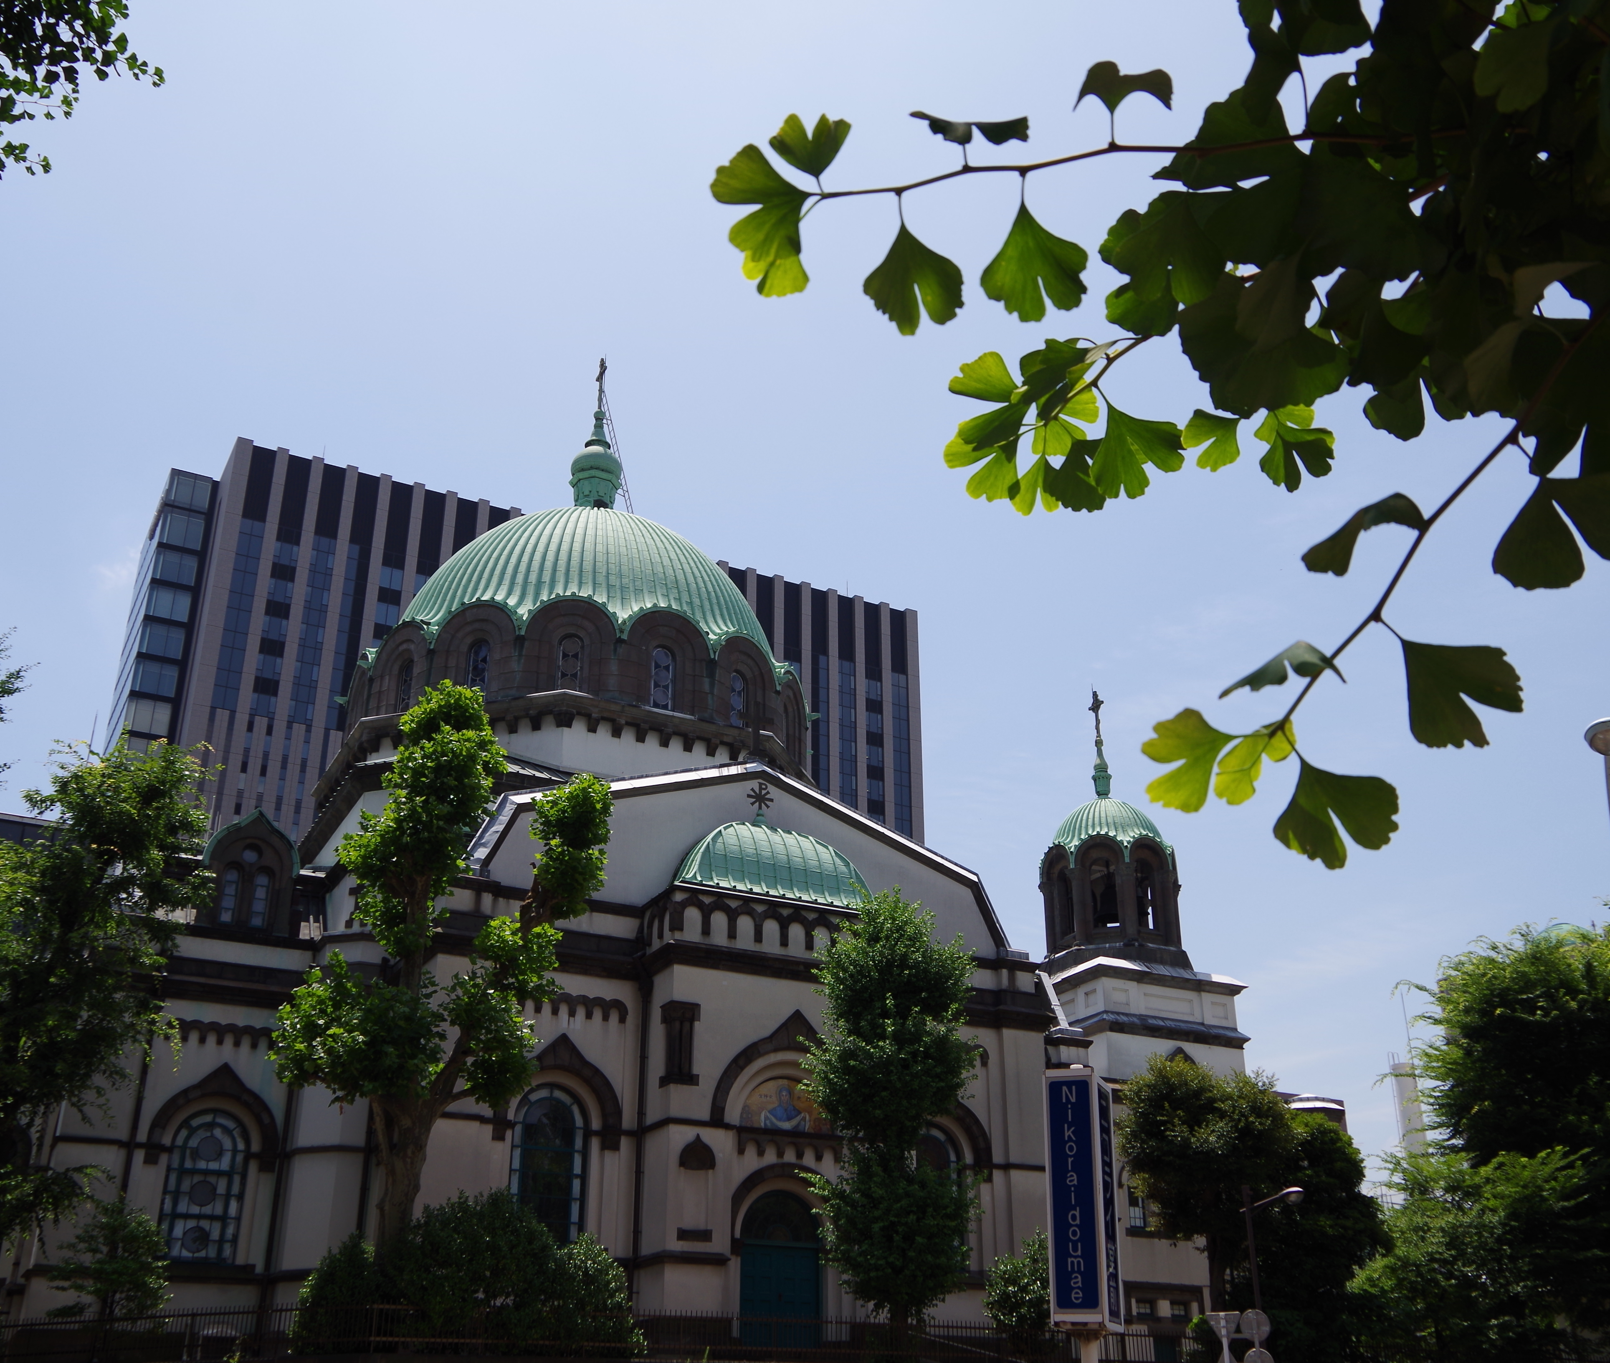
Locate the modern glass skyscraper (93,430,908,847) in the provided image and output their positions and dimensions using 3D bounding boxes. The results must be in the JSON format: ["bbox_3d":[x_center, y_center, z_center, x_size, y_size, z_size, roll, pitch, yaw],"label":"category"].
[{"bbox_3d":[-34.154,32.458,186.543,98.700,102.000,29.000,12,-26,-27],"label":"modern glass skyscraper"}]

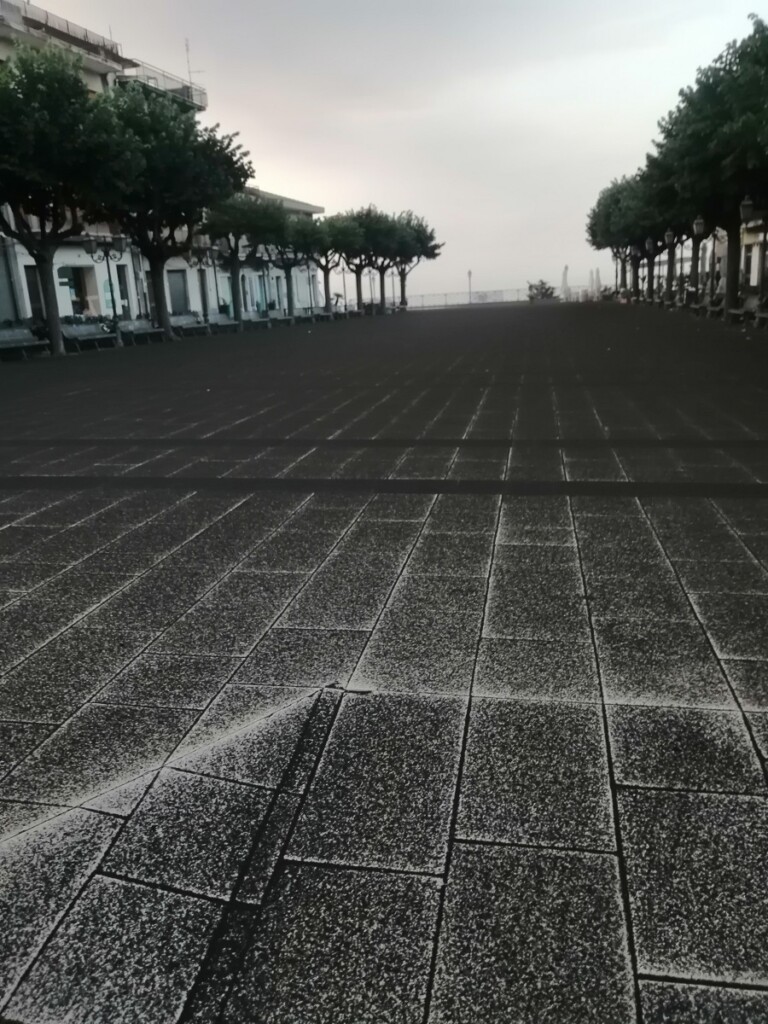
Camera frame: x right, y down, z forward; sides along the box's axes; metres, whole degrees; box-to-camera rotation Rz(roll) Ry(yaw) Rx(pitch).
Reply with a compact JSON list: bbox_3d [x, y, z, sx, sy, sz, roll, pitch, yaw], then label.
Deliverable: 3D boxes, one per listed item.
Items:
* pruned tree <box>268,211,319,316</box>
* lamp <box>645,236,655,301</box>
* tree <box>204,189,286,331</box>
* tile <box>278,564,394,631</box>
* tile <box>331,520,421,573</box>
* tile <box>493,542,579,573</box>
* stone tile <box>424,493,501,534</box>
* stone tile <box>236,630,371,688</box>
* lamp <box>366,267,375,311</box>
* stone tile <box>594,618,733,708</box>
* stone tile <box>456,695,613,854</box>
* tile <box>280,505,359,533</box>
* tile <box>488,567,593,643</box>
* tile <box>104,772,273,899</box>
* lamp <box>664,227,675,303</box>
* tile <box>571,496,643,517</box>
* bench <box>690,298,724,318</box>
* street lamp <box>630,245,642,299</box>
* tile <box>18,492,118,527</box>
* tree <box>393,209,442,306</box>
[{"bbox_3d":[-5.643,-15.265,48.255,3.907,6.579,3.907,0,16,11],"label":"pruned tree"},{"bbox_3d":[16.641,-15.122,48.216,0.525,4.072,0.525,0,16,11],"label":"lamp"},{"bbox_3d":[-7.452,-13.342,41.090,4.612,6.901,4.612,0,16,11],"label":"tree"},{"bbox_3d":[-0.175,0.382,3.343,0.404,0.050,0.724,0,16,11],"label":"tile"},{"bbox_3d":[-0.035,0.176,4.067,0.404,0.050,0.742,0,16,11],"label":"tile"},{"bbox_3d":[0.732,0.234,3.715,0.401,0.050,0.328,0,16,11],"label":"tile"},{"bbox_3d":[0.472,0.027,4.518,0.395,0.050,0.807,0,16,11],"label":"stone tile"},{"bbox_3d":[-0.292,0.547,2.829,0.413,0.040,0.455,0,16,11],"label":"stone tile"},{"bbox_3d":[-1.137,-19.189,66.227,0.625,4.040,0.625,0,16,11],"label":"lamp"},{"bbox_3d":[0.933,0.521,2.635,0.389,0.050,0.645,0,16,11],"label":"stone tile"},{"bbox_3d":[0.427,0.728,2.168,0.407,0.040,0.590,0,22,11],"label":"stone tile"},{"bbox_3d":[-0.364,0.066,4.528,0.398,0.050,0.480,0,16,11],"label":"tile"},{"bbox_3d":[0.629,0.385,3.185,0.401,0.050,0.779,0,16,11],"label":"tile"},{"bbox_3d":[-0.493,0.839,2.005,0.344,0.040,0.368,5,23,8],"label":"tile"},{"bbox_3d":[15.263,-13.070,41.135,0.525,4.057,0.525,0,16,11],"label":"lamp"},{"bbox_3d":[1.296,-0.013,4.510,0.389,0.050,0.425,0,16,11],"label":"tile"},{"bbox_3d":[11.962,-7.611,28.547,0.650,0.820,1.900,0,16,11],"label":"bench"},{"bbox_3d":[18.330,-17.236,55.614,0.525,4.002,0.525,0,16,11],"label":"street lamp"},{"bbox_3d":[-2.050,0.005,5.108,0.445,0.040,0.740,0,16,11],"label":"tile"},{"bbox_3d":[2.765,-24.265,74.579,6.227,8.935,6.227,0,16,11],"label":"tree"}]

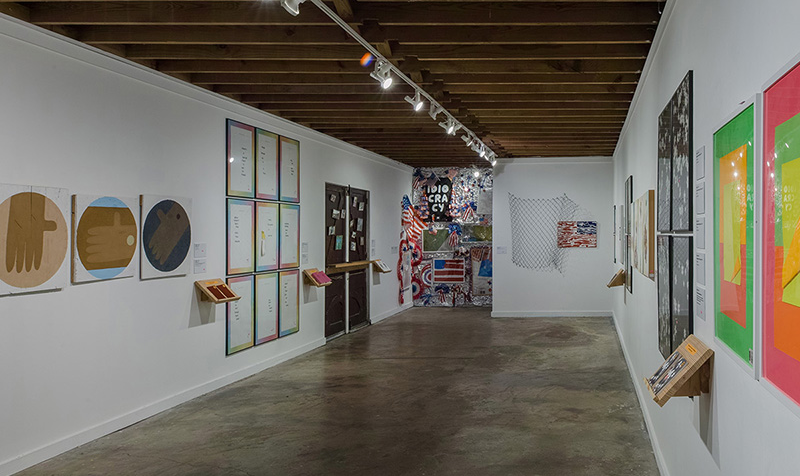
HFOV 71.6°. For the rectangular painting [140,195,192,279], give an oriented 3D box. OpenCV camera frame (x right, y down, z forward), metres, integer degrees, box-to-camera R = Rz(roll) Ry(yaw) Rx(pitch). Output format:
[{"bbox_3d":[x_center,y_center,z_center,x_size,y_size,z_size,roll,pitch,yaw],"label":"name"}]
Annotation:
[{"bbox_3d":[-1.878,-0.010,4.479,0.035,0.642,0.554,0,0,19],"label":"rectangular painting"}]

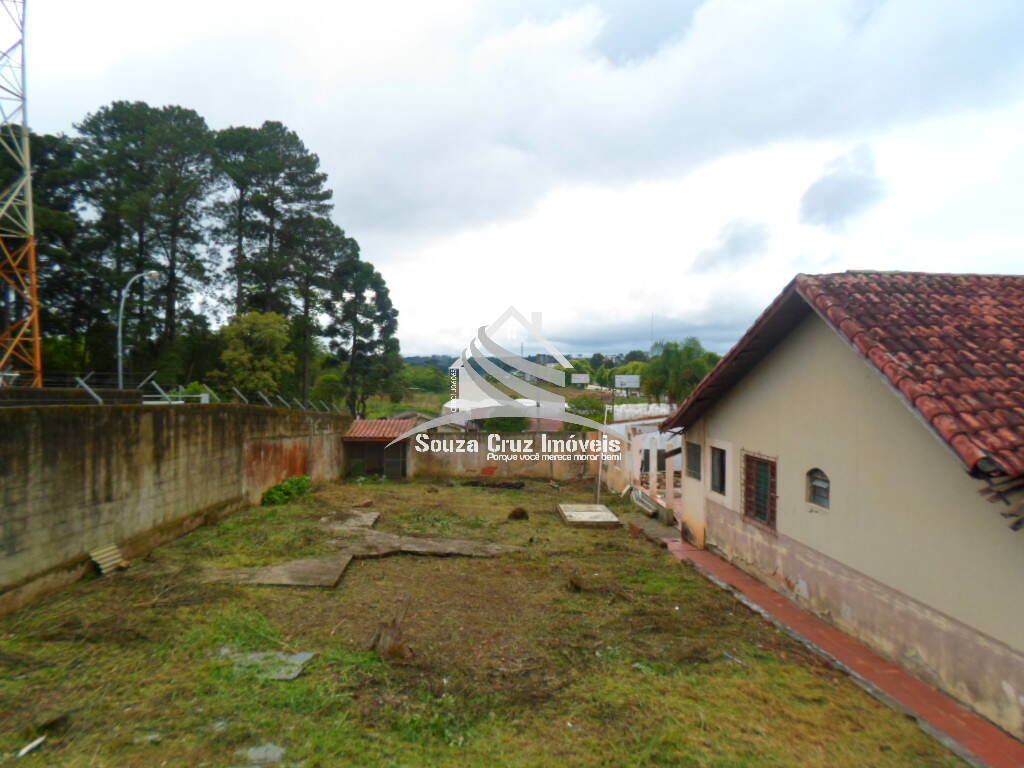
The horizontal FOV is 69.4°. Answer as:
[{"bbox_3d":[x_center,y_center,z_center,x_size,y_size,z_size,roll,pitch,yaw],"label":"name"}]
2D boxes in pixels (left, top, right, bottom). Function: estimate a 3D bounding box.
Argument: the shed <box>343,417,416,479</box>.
[{"bbox_3d":[-5.580,2.790,31.950,2.850,2.400,2.300,0,1,3],"label":"shed"}]

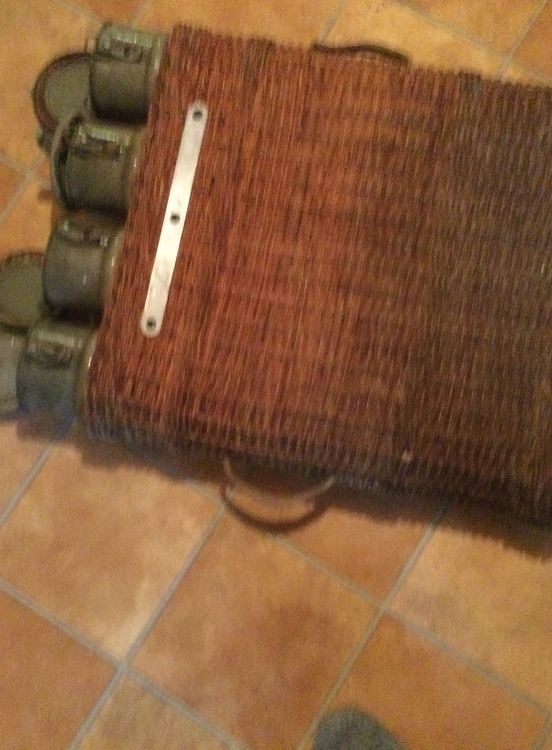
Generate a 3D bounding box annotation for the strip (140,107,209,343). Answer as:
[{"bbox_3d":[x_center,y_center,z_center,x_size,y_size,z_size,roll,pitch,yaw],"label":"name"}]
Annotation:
[{"bbox_3d":[-0.103,-0.160,0.910,0.020,0.003,0.247,11,82,5],"label":"strip"}]

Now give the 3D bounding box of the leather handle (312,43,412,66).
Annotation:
[{"bbox_3d":[0.089,-0.335,0.967,0.112,0.023,0.040,11,82,5],"label":"leather handle"}]

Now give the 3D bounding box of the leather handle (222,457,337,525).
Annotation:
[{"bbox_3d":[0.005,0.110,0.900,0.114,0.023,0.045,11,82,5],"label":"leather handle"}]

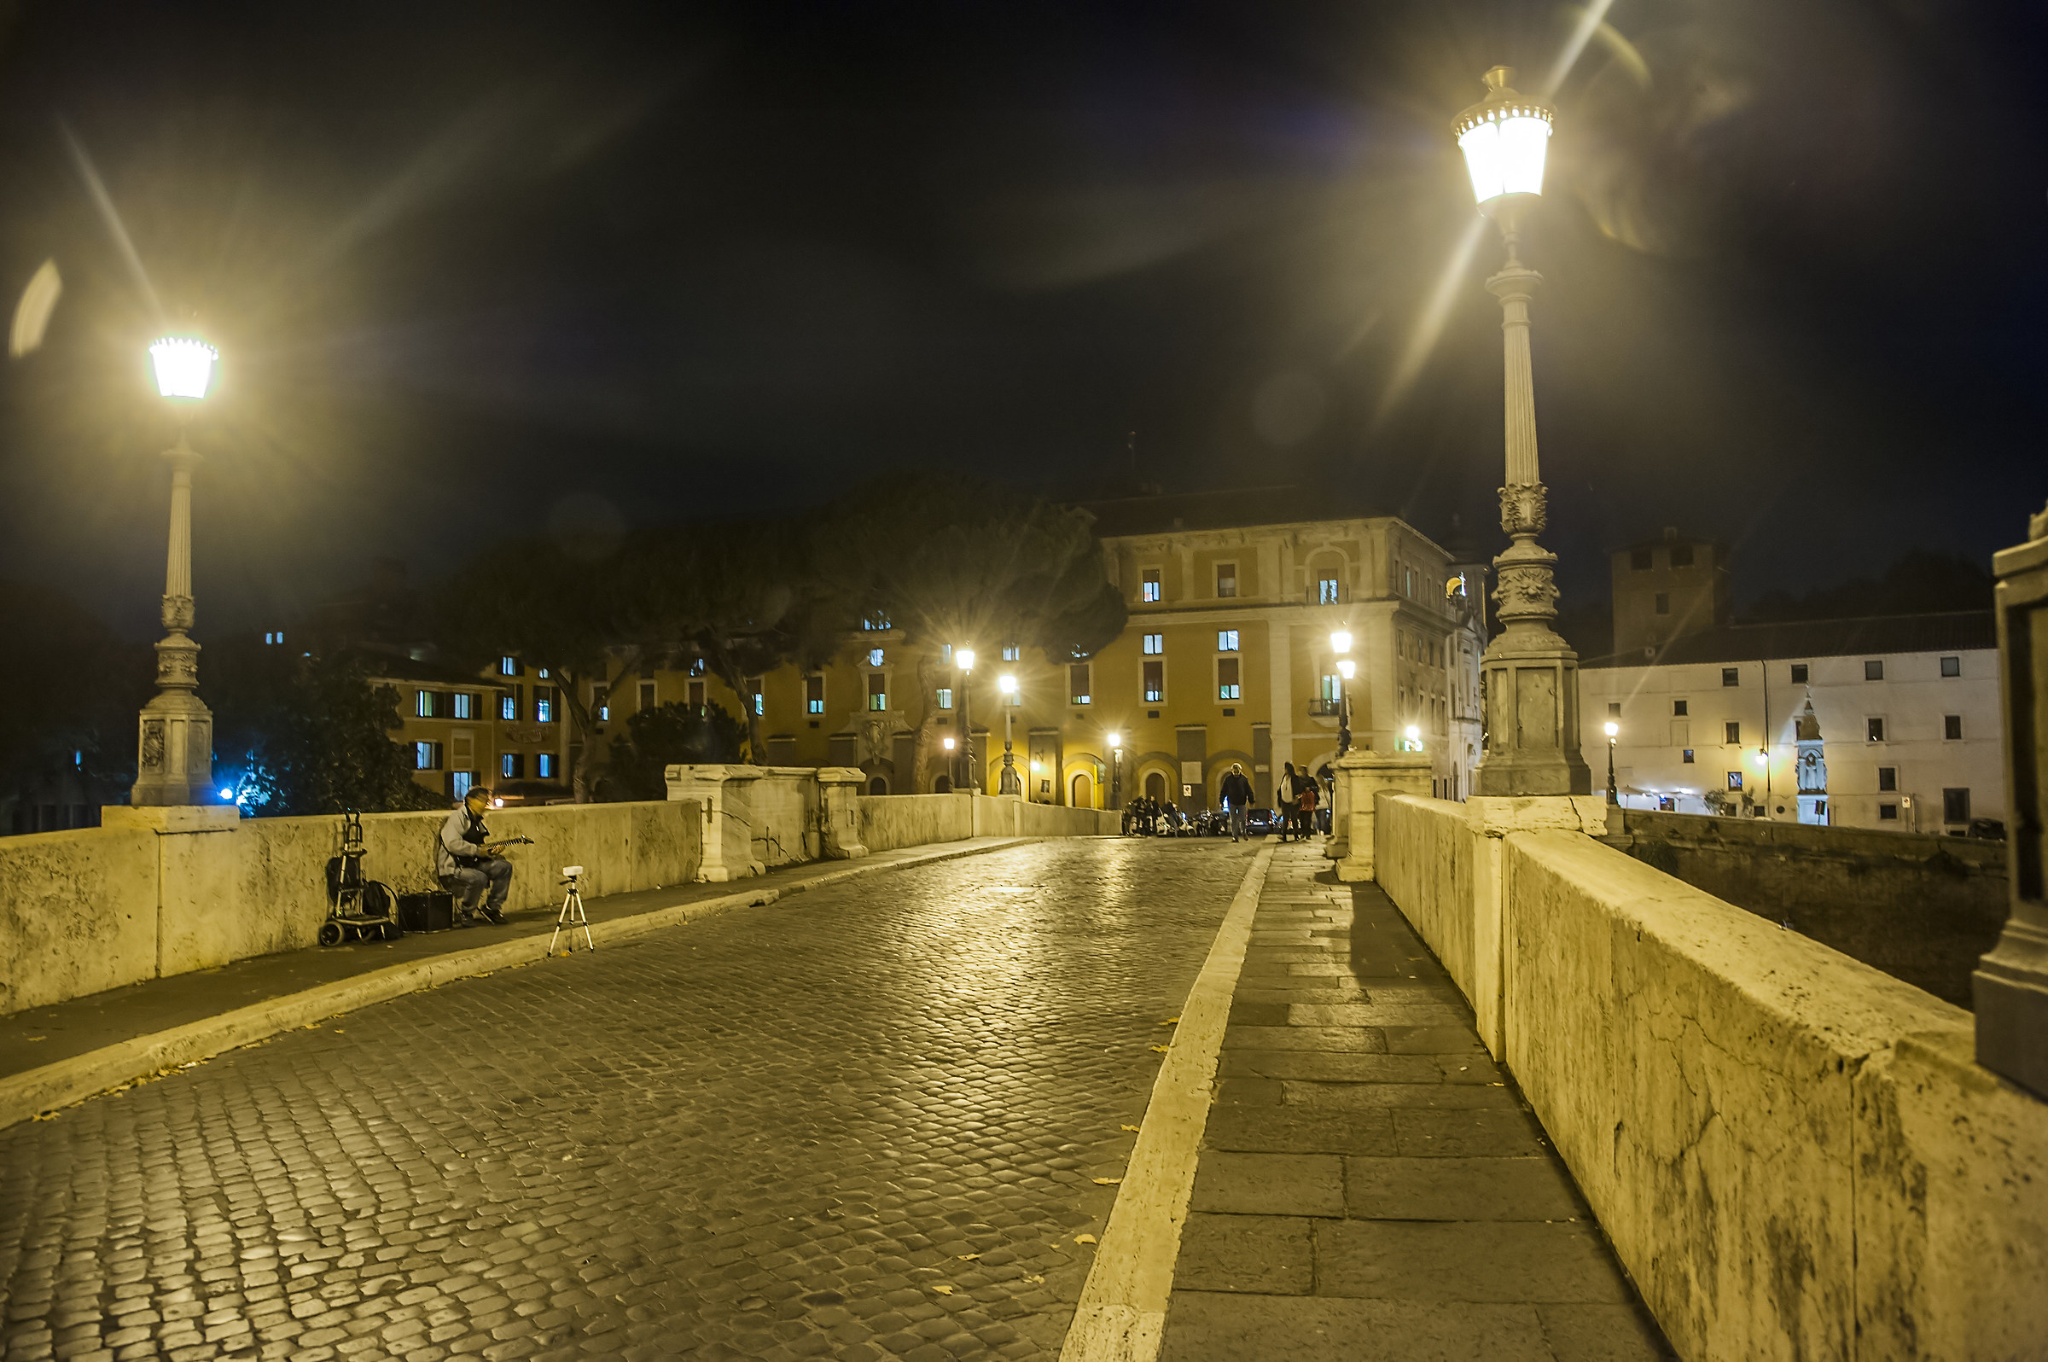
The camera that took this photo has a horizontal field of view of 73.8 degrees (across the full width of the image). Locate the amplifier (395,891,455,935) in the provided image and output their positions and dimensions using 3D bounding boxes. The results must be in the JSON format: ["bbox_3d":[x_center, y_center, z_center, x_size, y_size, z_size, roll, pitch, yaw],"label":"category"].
[{"bbox_3d":[-5.048,1.926,11.544,0.320,0.350,0.360,-1,-4,11],"label":"amplifier"}]

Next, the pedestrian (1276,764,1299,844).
[{"bbox_3d":[5.577,2.583,28.900,0.500,1.680,0.420,-1,-4,10],"label":"pedestrian"}]

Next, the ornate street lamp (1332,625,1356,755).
[{"bbox_3d":[6.923,0.543,29.527,0.530,3.650,0.530,-1,-4,11],"label":"ornate street lamp"}]

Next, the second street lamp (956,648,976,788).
[{"bbox_3d":[-1.378,0.873,32.711,0.530,3.500,0.530,-1,-4,0],"label":"second street lamp"}]

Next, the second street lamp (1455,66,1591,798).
[{"bbox_3d":[2.442,-1.262,6.731,0.530,3.650,0.530,-1,-4,11],"label":"second street lamp"}]

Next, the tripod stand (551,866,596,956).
[{"bbox_3d":[-3.662,1.853,11.050,0.340,0.740,0.350,-4,-5,41],"label":"tripod stand"}]

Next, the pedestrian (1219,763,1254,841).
[{"bbox_3d":[4.540,2.594,29.100,0.720,1.680,0.450,-1,-4,10],"label":"pedestrian"}]

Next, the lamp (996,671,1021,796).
[{"bbox_3d":[-0.422,1.395,38.111,0.530,3.500,0.530,-1,-4,11],"label":"lamp"}]

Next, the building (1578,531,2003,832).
[{"bbox_3d":[59.184,-0.705,99.474,32.000,22.000,15.000,-4,-5,38],"label":"building"}]

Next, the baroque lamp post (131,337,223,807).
[{"bbox_3d":[-5.895,-0.897,9.569,0.530,3.520,0.530,-1,-4,11],"label":"baroque lamp post"}]

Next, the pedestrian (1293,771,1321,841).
[{"bbox_3d":[6.042,2.621,29.100,0.540,1.600,0.420,-1,-4,10],"label":"pedestrian"}]

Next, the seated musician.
[{"bbox_3d":[-4.801,1.535,11.950,0.720,1.200,0.580,1,-4,-20],"label":"seated musician"}]

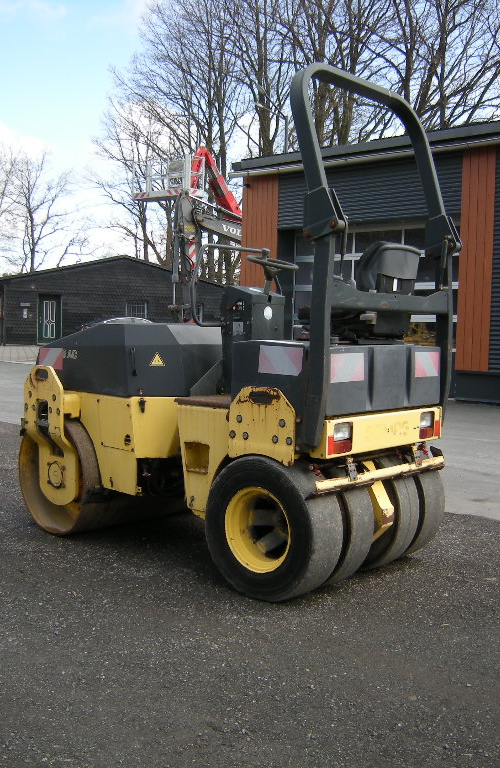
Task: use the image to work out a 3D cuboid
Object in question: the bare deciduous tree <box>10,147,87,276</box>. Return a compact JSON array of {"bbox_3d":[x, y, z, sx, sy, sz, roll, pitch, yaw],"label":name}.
[{"bbox_3d":[-13.380,-9.396,55.000,5.200,12.700,5.200,1,5,0],"label":"bare deciduous tree"}]

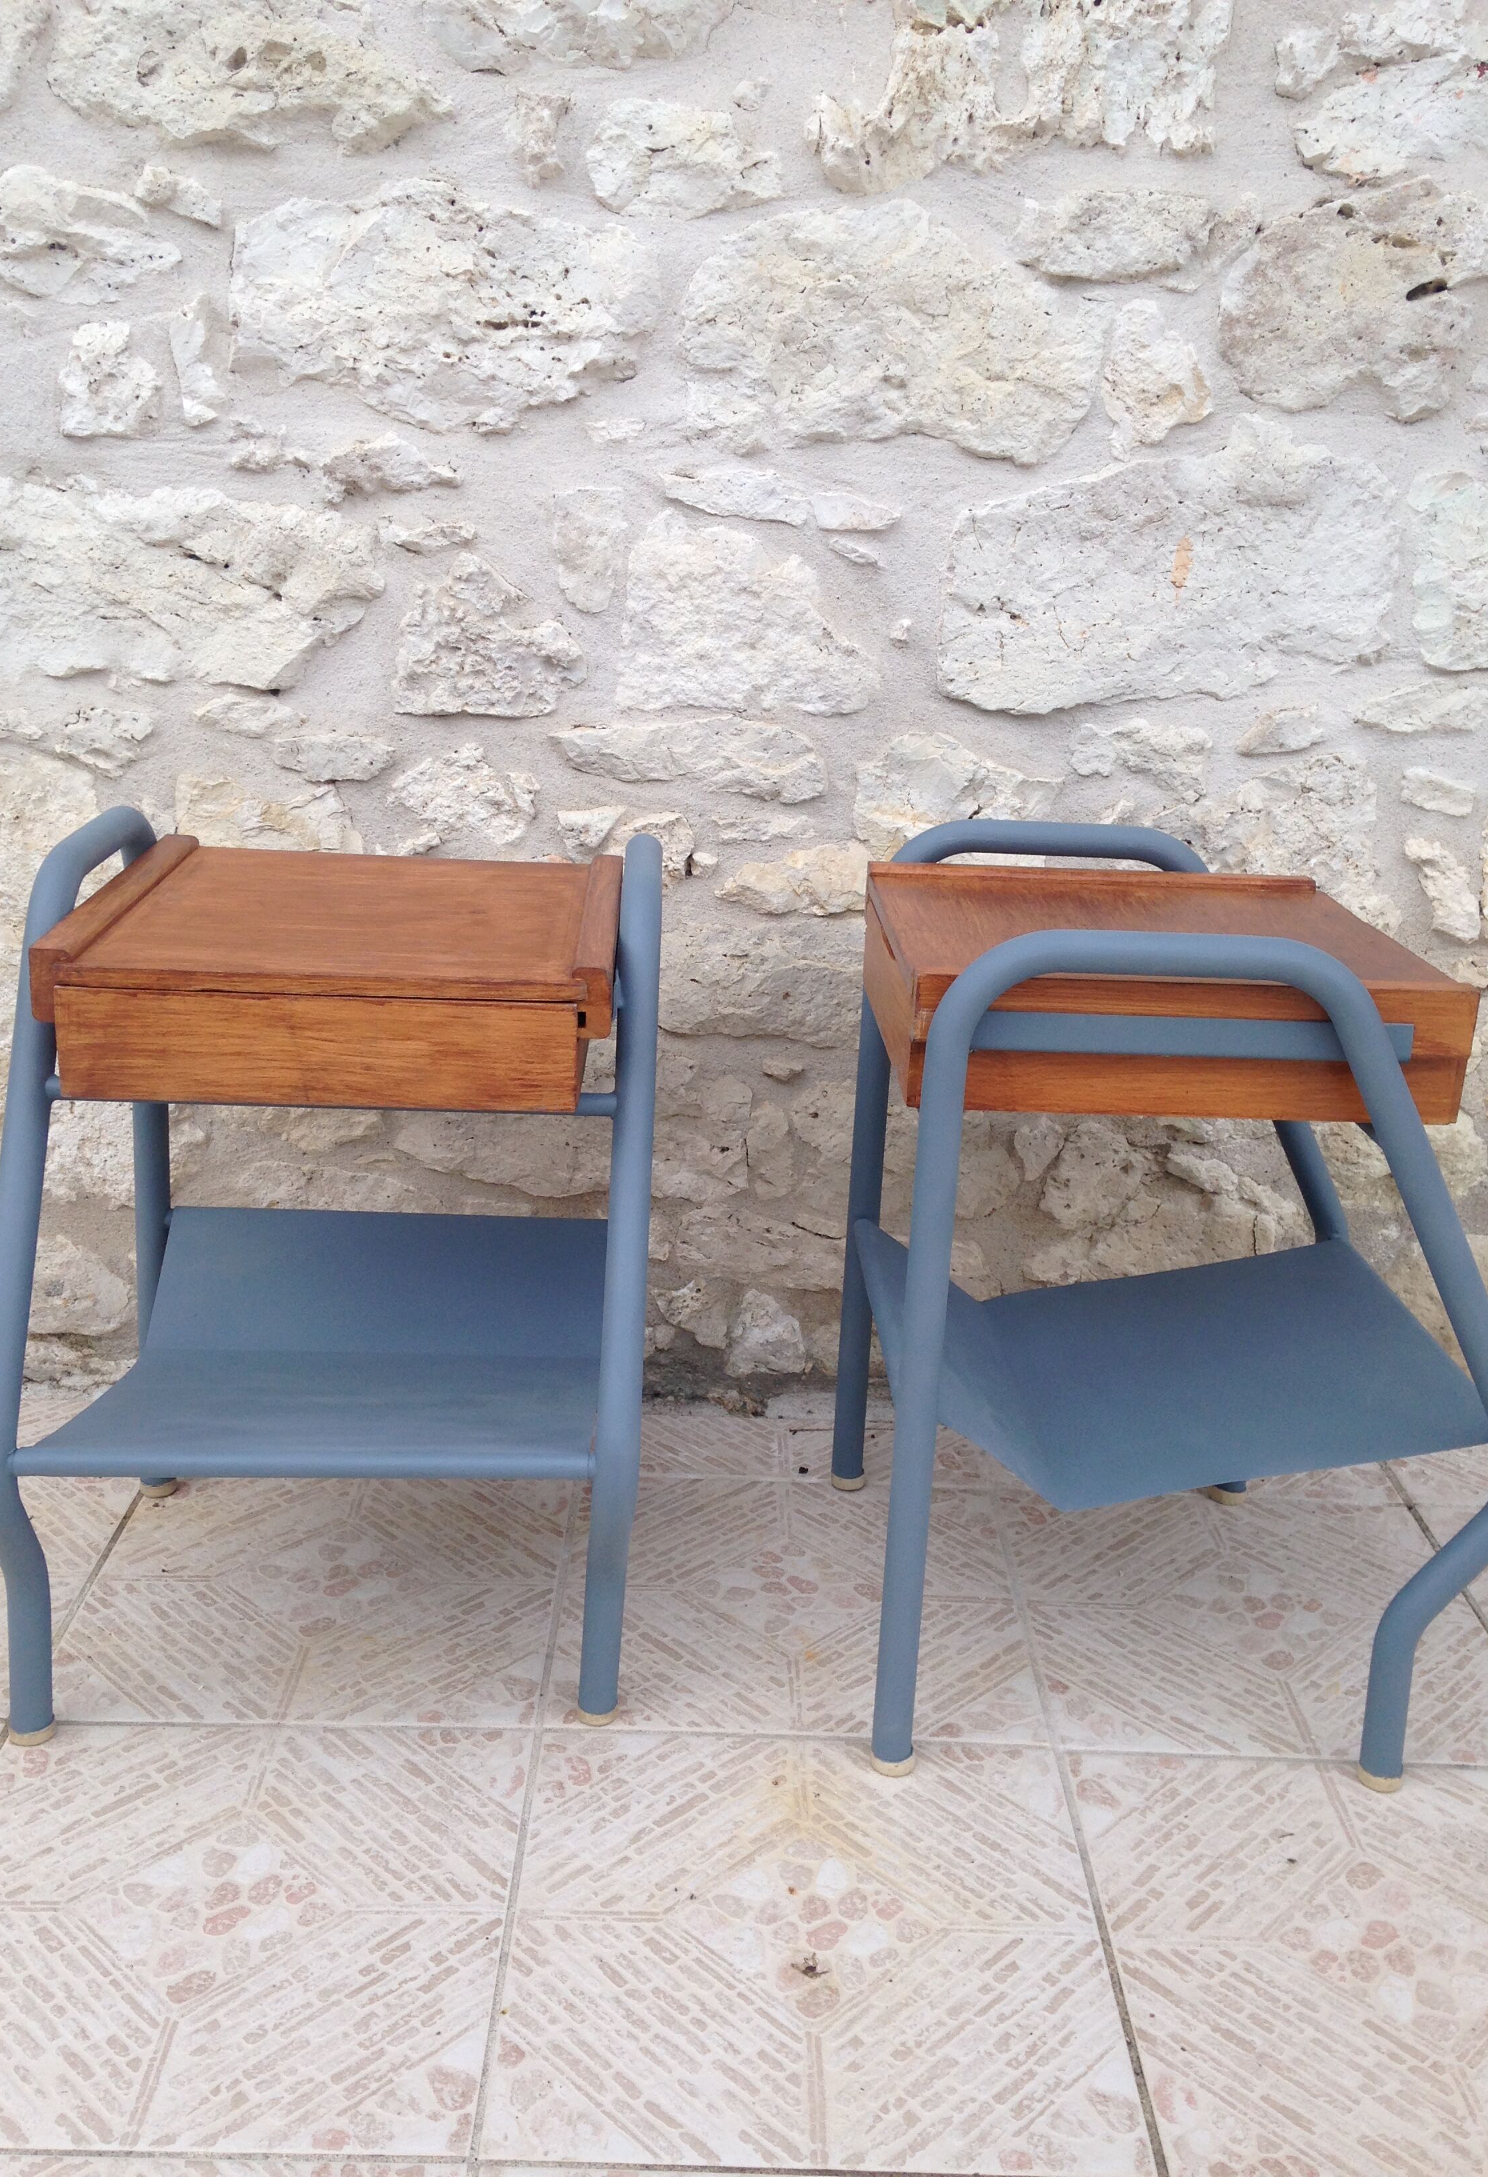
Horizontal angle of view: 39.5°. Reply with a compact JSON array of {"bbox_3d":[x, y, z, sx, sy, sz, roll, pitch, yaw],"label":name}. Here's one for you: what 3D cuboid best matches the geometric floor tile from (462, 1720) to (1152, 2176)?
[{"bbox_3d":[0.036,0.481,1.182,0.333,0.010,0.333,2,18,-1],"label":"geometric floor tile"}]

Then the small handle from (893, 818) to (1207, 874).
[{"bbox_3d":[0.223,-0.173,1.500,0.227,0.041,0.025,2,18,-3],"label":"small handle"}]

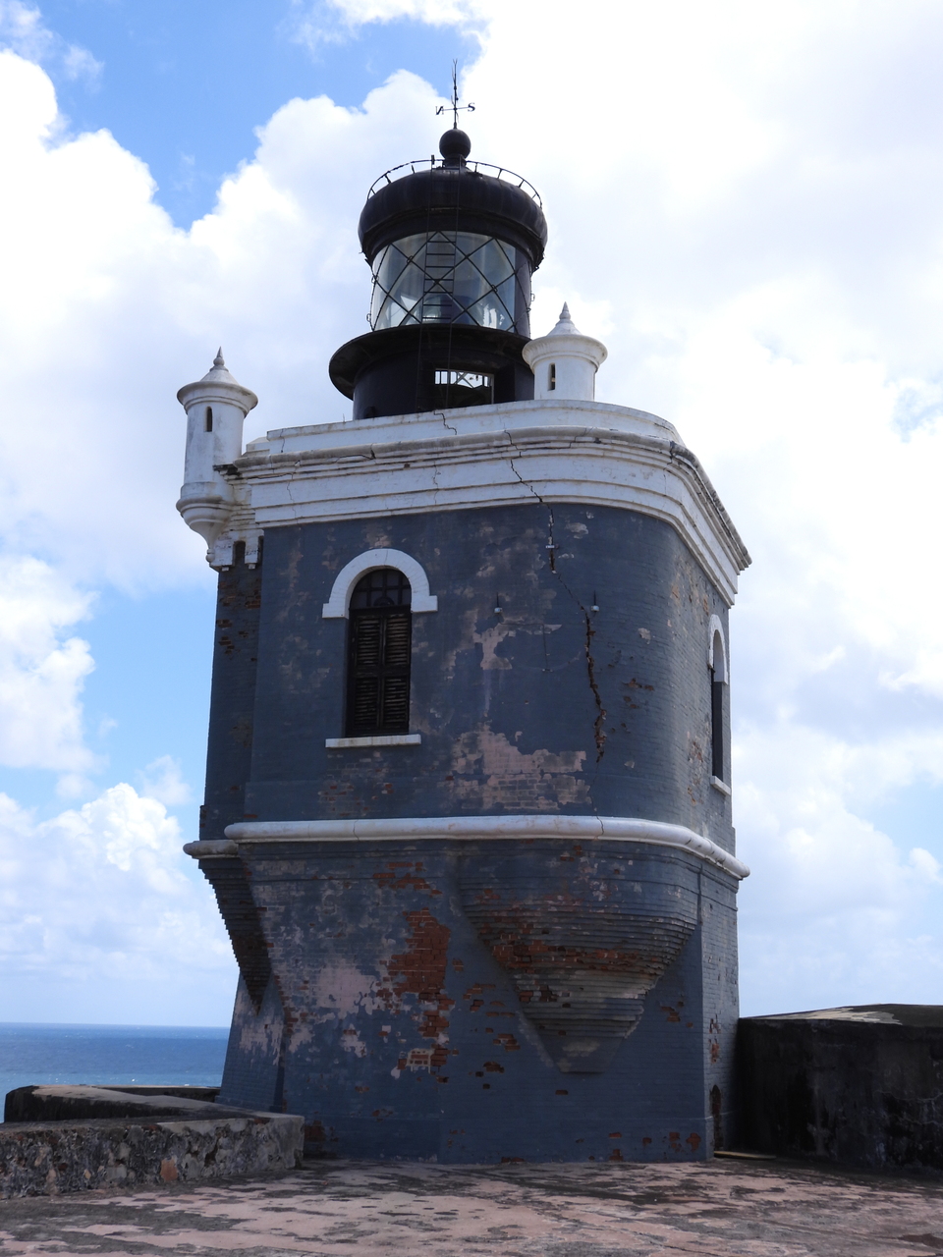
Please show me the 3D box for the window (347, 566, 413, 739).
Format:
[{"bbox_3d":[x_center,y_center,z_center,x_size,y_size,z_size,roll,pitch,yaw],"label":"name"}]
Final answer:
[{"bbox_3d":[-1.190,0.298,20.082,0.920,2.236,0.198,-4,-15,19],"label":"window"}]

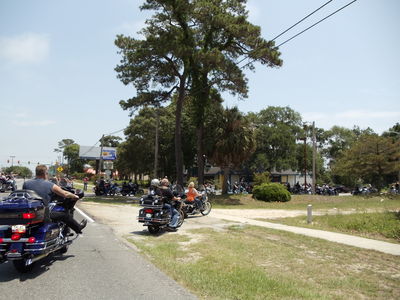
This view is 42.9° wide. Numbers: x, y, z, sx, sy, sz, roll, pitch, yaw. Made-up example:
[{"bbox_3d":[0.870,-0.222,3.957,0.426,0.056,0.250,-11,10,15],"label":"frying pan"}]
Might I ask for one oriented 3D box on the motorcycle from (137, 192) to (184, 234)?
[{"bbox_3d":[-0.988,1.668,13.950,0.920,1.180,2.400,-1,-4,22],"label":"motorcycle"}]

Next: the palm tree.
[{"bbox_3d":[2.918,0.042,43.000,3.700,7.500,3.700,1,-3,0],"label":"palm tree"}]

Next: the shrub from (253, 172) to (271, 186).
[{"bbox_3d":[4.839,2.596,40.000,1.500,1.750,1.500,1,-3,0],"label":"shrub"}]

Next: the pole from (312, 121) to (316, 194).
[{"bbox_3d":[11.036,0.723,49.000,0.240,7.200,0.240,1,-3,0],"label":"pole"}]

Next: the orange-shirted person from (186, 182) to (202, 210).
[{"bbox_3d":[-0.221,1.866,20.400,0.550,1.130,0.800,-2,-4,35],"label":"orange-shirted person"}]

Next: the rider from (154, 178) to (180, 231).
[{"bbox_3d":[-0.895,1.501,14.000,0.680,1.380,0.850,-1,-4,24],"label":"rider"}]

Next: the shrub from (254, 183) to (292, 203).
[{"bbox_3d":[4.683,2.784,33.300,2.400,1.250,2.200,1,-3,0],"label":"shrub"}]

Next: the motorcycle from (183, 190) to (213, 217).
[{"bbox_3d":[-0.101,2.157,20.500,0.850,1.120,2.250,-2,-4,35],"label":"motorcycle"}]

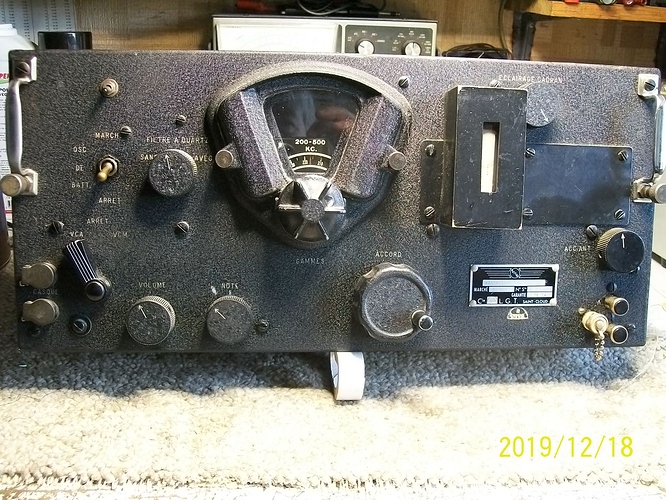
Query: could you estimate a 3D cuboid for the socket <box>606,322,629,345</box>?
[{"bbox_3d":[0.207,0.061,0.511,0.013,0.013,0.021,0,6,-5],"label":"socket"}]

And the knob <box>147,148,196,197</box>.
[{"bbox_3d":[-0.110,-0.052,0.478,0.033,0.033,0.013,0,6,-5],"label":"knob"}]

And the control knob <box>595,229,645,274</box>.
[{"bbox_3d":[0.211,0.001,0.509,0.033,0.033,0.013,0,6,-5],"label":"control knob"}]

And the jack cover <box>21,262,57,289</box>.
[{"bbox_3d":[-0.211,0.018,0.497,0.022,0.018,0.010,0,6,-5],"label":"jack cover"}]

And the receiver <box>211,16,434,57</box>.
[{"bbox_3d":[-0.016,-0.256,0.998,0.302,0.127,0.125,0,6,-5],"label":"receiver"}]

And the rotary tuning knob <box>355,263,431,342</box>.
[{"bbox_3d":[0.045,0.038,0.489,0.056,0.056,0.035,0,6,-5],"label":"rotary tuning knob"}]

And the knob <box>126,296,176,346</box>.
[{"bbox_3d":[-0.128,0.050,0.487,0.033,0.033,0.013,0,6,-5],"label":"knob"}]

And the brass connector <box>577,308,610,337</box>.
[{"bbox_3d":[0.200,0.056,0.531,0.013,0.015,0.020,0,6,-5],"label":"brass connector"}]

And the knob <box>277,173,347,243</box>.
[{"bbox_3d":[-0.015,-0.029,0.490,0.046,0.046,0.026,0,6,-5],"label":"knob"}]

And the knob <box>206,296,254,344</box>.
[{"bbox_3d":[-0.073,0.050,0.491,0.033,0.033,0.013,0,6,-5],"label":"knob"}]

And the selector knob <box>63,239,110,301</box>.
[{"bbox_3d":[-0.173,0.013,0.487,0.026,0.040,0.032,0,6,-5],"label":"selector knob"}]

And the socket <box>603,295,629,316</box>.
[{"bbox_3d":[0.207,0.040,0.509,0.013,0.013,0.021,0,6,-5],"label":"socket"}]

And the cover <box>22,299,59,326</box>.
[{"bbox_3d":[-0.210,0.045,0.500,0.022,0.018,0.010,0,6,-5],"label":"cover"}]

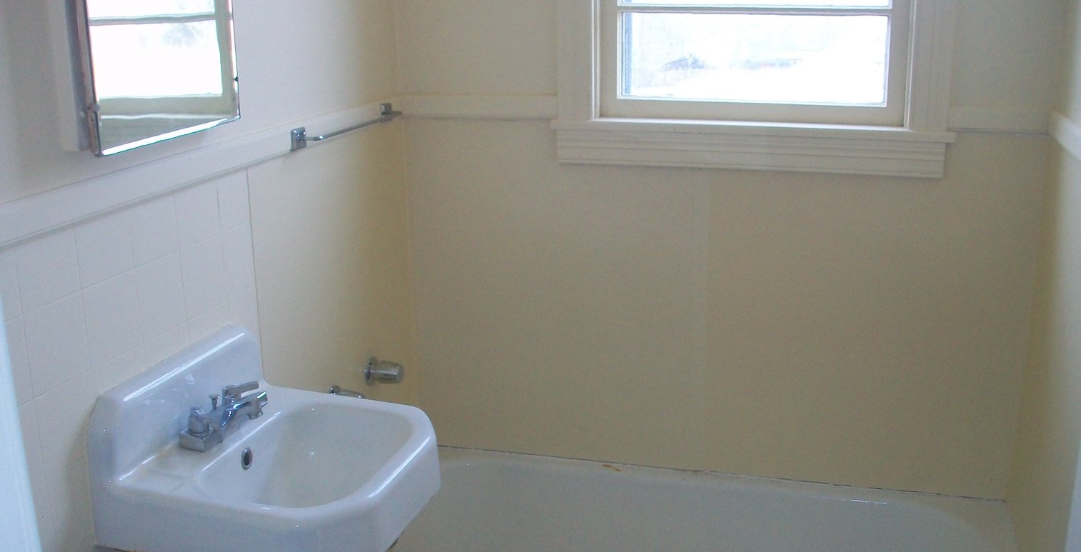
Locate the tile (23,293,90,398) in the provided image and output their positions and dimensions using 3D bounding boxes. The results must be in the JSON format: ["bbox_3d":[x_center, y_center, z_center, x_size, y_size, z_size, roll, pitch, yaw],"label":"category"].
[{"bbox_3d":[-0.675,0.094,1.482,0.008,0.119,0.125,3,15,15],"label":"tile"}]

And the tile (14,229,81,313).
[{"bbox_3d":[-0.694,-0.014,1.495,0.008,0.104,0.126,3,16,16],"label":"tile"}]

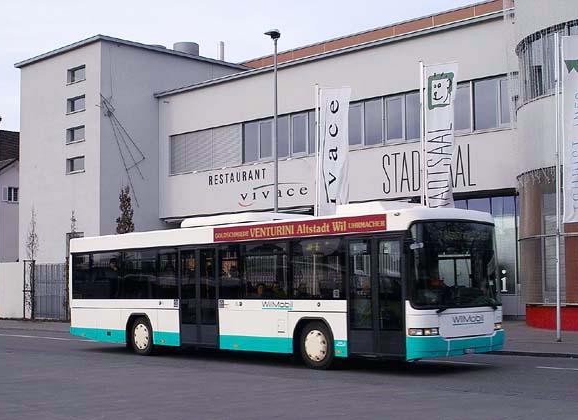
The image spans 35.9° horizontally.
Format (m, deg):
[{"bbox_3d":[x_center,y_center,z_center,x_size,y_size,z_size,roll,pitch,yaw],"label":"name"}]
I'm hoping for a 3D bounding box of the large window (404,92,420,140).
[{"bbox_3d":[5.002,-3.717,35.522,0.820,2.007,0.150,-5,-7,43],"label":"large window"}]

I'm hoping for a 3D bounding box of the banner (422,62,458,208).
[{"bbox_3d":[4.914,-2.202,28.543,1.128,5.200,0.120,-3,-6,26],"label":"banner"}]

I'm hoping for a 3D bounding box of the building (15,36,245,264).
[{"bbox_3d":[-7.993,-0.953,49.736,8.098,13.759,11.500,-5,-7,43],"label":"building"}]

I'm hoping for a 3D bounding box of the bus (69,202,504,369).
[{"bbox_3d":[-0.839,1.833,20.962,2.520,3.280,11.930,5,-8,-44],"label":"bus"}]

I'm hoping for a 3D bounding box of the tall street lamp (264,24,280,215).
[{"bbox_3d":[-0.506,-1.118,31.746,0.600,10.861,0.350,4,-7,-37],"label":"tall street lamp"}]

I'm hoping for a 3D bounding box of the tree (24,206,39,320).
[{"bbox_3d":[-12.971,2.640,44.951,0.650,5.761,0.650,-5,-7,43],"label":"tree"}]

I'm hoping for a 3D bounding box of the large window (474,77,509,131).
[{"bbox_3d":[7.554,-3.934,33.135,1.468,2.013,0.150,-5,-7,43],"label":"large window"}]

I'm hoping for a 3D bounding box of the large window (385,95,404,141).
[{"bbox_3d":[4.330,-3.660,36.150,0.974,2.006,0.150,-5,-7,43],"label":"large window"}]

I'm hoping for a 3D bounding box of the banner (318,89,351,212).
[{"bbox_3d":[1.629,-1.836,31.750,1.167,5.200,0.120,-1,-6,14],"label":"banner"}]

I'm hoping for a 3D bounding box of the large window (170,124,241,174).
[{"bbox_3d":[-4.132,-2.943,44.065,5.263,1.988,0.150,-5,-7,43],"label":"large window"}]

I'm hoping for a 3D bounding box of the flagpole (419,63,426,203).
[{"bbox_3d":[4.313,-0.415,28.628,0.130,8.875,0.130,-5,-7,43],"label":"flagpole"}]

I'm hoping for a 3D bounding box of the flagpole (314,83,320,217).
[{"bbox_3d":[1.009,-0.131,31.731,0.130,8.893,0.130,-5,-7,43],"label":"flagpole"}]

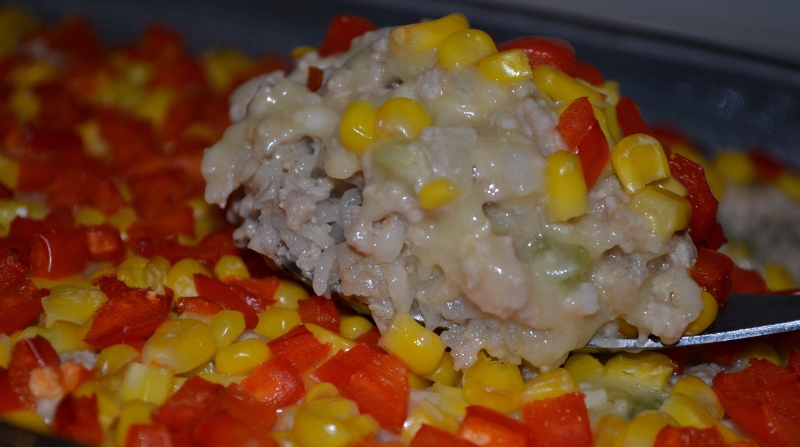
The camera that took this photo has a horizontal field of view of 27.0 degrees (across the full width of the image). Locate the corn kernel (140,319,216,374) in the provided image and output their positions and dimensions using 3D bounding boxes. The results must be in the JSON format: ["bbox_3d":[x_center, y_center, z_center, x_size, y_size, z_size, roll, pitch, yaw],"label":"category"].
[{"bbox_3d":[-0.033,0.018,0.250,0.011,0.006,0.007,-30,49,-7],"label":"corn kernel"}]

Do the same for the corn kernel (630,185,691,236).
[{"bbox_3d":[0.040,-0.002,0.258,0.009,0.007,0.006,14,16,-16],"label":"corn kernel"}]

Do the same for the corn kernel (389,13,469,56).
[{"bbox_3d":[0.004,-0.029,0.262,0.012,0.005,0.007,-18,22,-9],"label":"corn kernel"}]

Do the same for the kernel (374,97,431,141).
[{"bbox_3d":[0.000,-0.015,0.252,0.009,0.009,0.006,4,51,-5],"label":"kernel"}]

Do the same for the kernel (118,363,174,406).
[{"bbox_3d":[-0.037,0.024,0.244,0.007,0.006,0.006,-3,32,-5],"label":"kernel"}]

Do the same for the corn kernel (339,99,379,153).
[{"bbox_3d":[-0.006,-0.015,0.266,0.007,0.008,0.006,0,15,0],"label":"corn kernel"}]

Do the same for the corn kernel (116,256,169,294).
[{"bbox_3d":[-0.044,0.009,0.289,0.009,0.006,0.007,0,27,0],"label":"corn kernel"}]

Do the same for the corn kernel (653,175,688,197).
[{"bbox_3d":[0.041,-0.006,0.259,0.009,0.005,0.007,19,34,-24],"label":"corn kernel"}]

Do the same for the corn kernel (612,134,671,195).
[{"bbox_3d":[0.037,-0.009,0.254,0.009,0.005,0.009,-10,71,-21],"label":"corn kernel"}]

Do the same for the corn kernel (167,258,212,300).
[{"bbox_3d":[-0.036,0.010,0.287,0.008,0.007,0.007,0,27,0],"label":"corn kernel"}]

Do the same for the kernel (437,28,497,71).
[{"bbox_3d":[0.010,-0.027,0.260,0.009,0.009,0.006,1,60,10],"label":"kernel"}]

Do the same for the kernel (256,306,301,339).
[{"bbox_3d":[-0.020,0.016,0.275,0.009,0.006,0.007,0,27,0],"label":"kernel"}]

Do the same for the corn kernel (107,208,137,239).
[{"bbox_3d":[-0.049,0.000,0.291,0.006,0.005,0.006,0,26,0],"label":"corn kernel"}]

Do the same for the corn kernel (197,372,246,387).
[{"bbox_3d":[-0.026,0.025,0.245,0.008,0.005,0.007,-5,26,-10],"label":"corn kernel"}]

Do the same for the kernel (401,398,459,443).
[{"bbox_3d":[0.004,0.029,0.240,0.009,0.005,0.007,-13,36,-27],"label":"kernel"}]

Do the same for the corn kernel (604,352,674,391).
[{"bbox_3d":[0.037,0.023,0.261,0.011,0.006,0.007,7,27,-4],"label":"corn kernel"}]

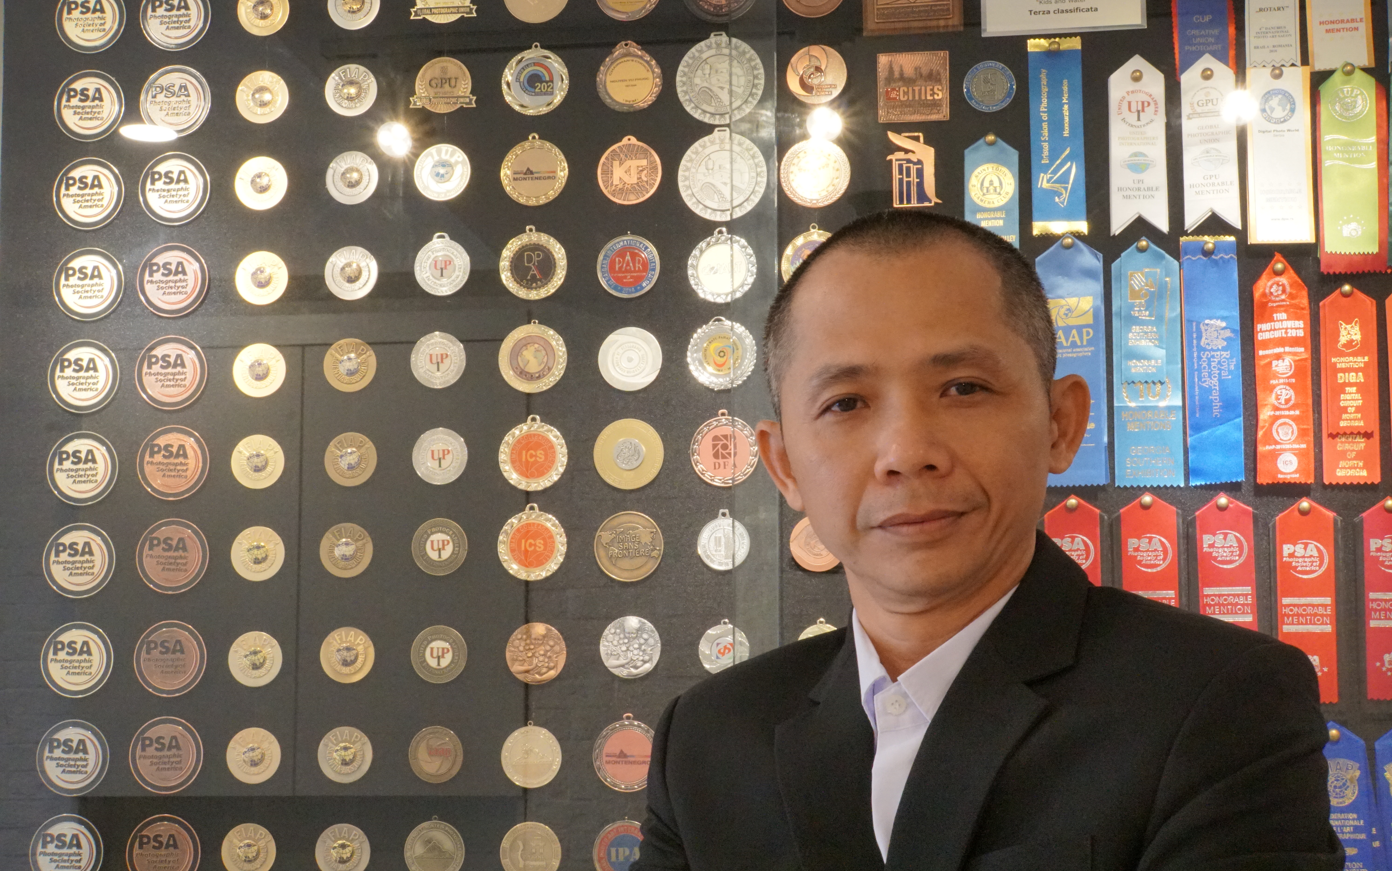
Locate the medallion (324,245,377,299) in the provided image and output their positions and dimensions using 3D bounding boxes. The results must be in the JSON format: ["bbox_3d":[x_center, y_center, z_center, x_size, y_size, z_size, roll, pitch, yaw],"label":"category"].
[{"bbox_3d":[-0.313,-0.148,1.931,0.050,0.050,0.005,-1,-7,7],"label":"medallion"}]

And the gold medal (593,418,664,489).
[{"bbox_3d":[-0.062,0.017,1.961,0.066,0.066,0.005,-1,-6,7],"label":"gold medal"}]

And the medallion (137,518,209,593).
[{"bbox_3d":[-0.493,0.114,2.005,0.071,0.071,0.007,-1,-6,7],"label":"medallion"}]

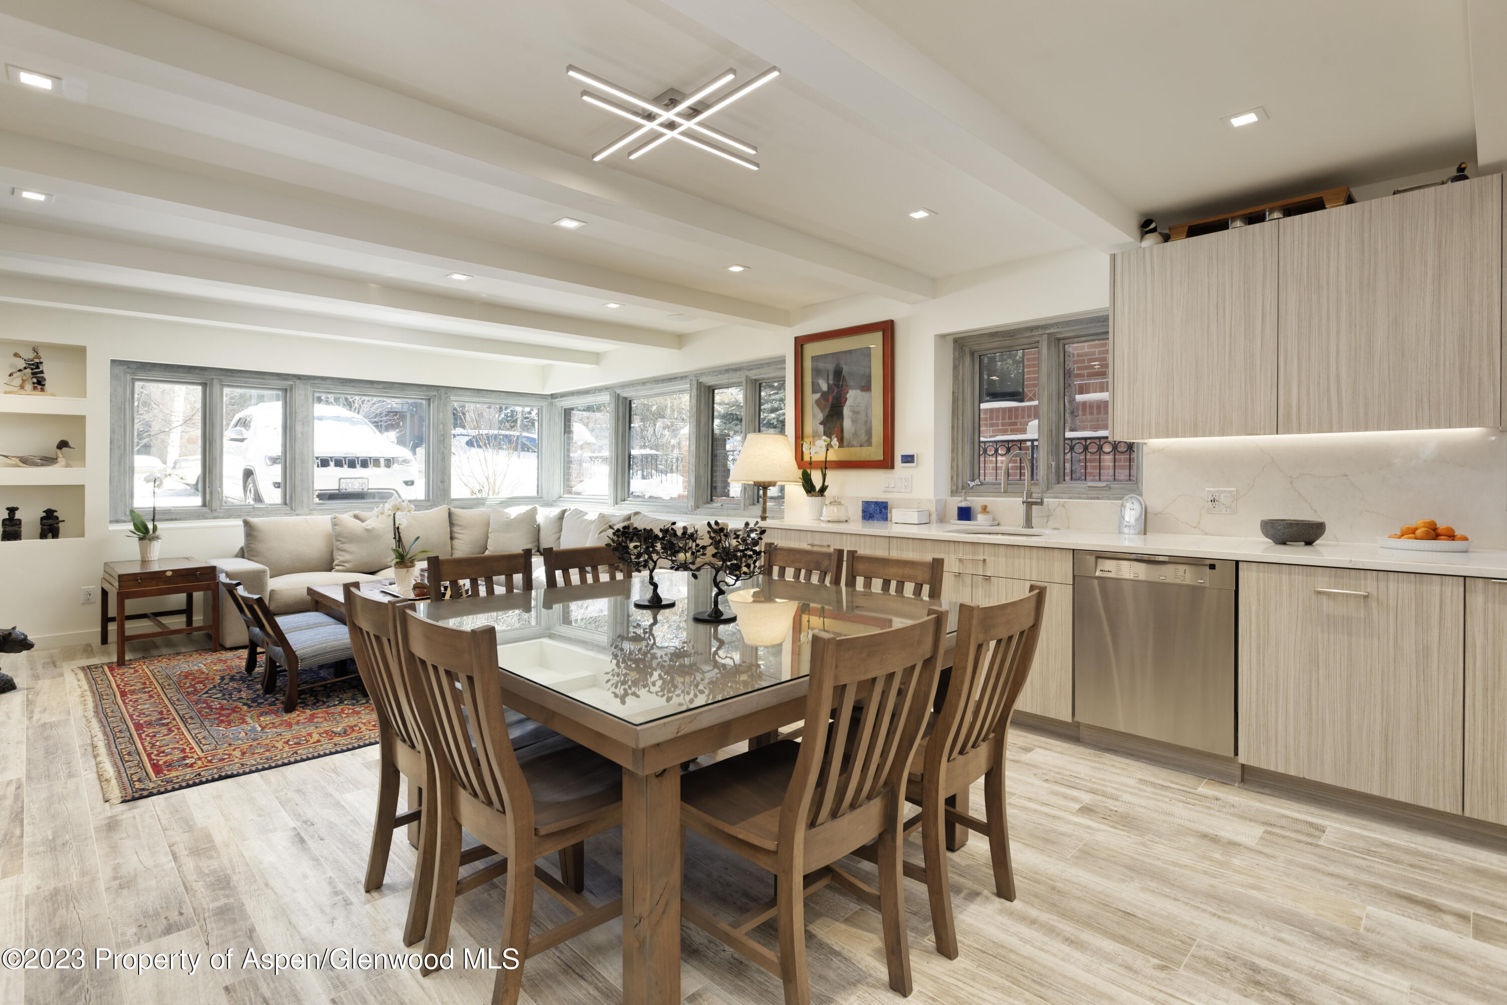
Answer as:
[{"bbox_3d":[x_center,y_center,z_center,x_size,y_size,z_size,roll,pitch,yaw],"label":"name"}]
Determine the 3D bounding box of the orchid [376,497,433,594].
[{"bbox_3d":[-2.199,0.283,4.500,0.240,0.615,0.290,-1,2,-45],"label":"orchid"}]

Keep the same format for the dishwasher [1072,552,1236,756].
[{"bbox_3d":[1.837,0.595,3.137,0.580,0.770,0.600,-2,3,-44],"label":"dishwasher"}]

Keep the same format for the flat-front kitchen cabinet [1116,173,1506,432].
[{"bbox_3d":[2.209,-0.695,2.951,0.370,0.860,1.215,-1,2,-45],"label":"flat-front kitchen cabinet"}]

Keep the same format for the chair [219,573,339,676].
[{"bbox_3d":[-2.827,0.733,4.263,0.540,0.620,0.480,-1,2,-45],"label":"chair"}]

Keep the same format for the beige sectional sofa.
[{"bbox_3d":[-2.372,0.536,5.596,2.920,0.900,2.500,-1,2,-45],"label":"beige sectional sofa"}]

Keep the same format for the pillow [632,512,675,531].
[{"bbox_3d":[-0.801,0.307,5.686,0.500,0.460,0.200,1,3,37],"label":"pillow"}]

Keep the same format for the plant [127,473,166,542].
[{"bbox_3d":[-4.650,0.063,5.450,0.270,0.570,0.220,-2,3,-40],"label":"plant"}]

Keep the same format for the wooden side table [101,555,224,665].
[{"bbox_3d":[-4.332,0.761,5.195,0.930,0.605,0.545,1,3,42],"label":"wooden side table"}]

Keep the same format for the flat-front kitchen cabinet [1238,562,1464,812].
[{"bbox_3d":[2.262,0.612,2.690,0.600,0.780,0.605,-2,3,-44],"label":"flat-front kitchen cabinet"}]

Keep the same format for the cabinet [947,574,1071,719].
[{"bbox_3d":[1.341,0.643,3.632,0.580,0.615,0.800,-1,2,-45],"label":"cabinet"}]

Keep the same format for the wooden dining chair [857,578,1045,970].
[{"bbox_3d":[0.490,0.677,2.045,0.450,0.895,0.540,-1,2,-45],"label":"wooden dining chair"}]

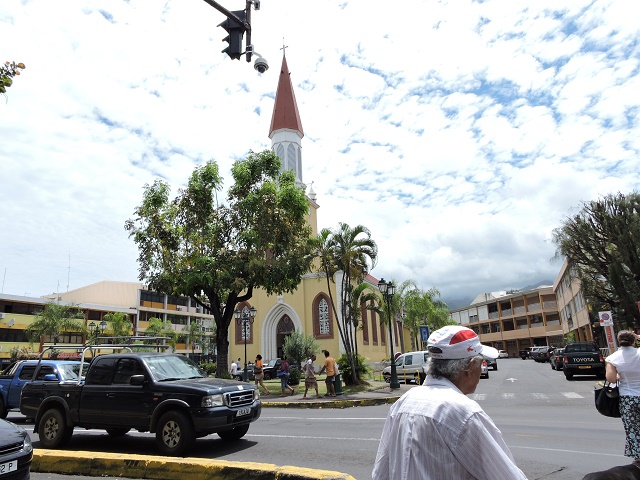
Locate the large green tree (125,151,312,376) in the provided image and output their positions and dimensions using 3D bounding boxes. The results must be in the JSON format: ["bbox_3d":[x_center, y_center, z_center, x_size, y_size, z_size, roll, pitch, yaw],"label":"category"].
[{"bbox_3d":[-5.708,1.573,25.910,11.000,13.300,10.500,1,-15,-12],"label":"large green tree"}]

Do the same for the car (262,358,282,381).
[{"bbox_3d":[-3.132,9.600,33.508,4.000,1.700,1.720,6,-17,-28],"label":"car"}]

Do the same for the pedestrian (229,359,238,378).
[{"bbox_3d":[-5.814,8.998,29.773,0.520,1.696,0.450,9,-19,-36],"label":"pedestrian"}]

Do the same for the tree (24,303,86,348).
[{"bbox_3d":[-18.653,7.424,30.671,4.200,6.204,4.200,-9,-17,23],"label":"tree"}]

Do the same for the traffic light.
[{"bbox_3d":[-1.529,-3.604,7.800,0.420,0.930,0.370,-15,-20,37],"label":"traffic light"}]

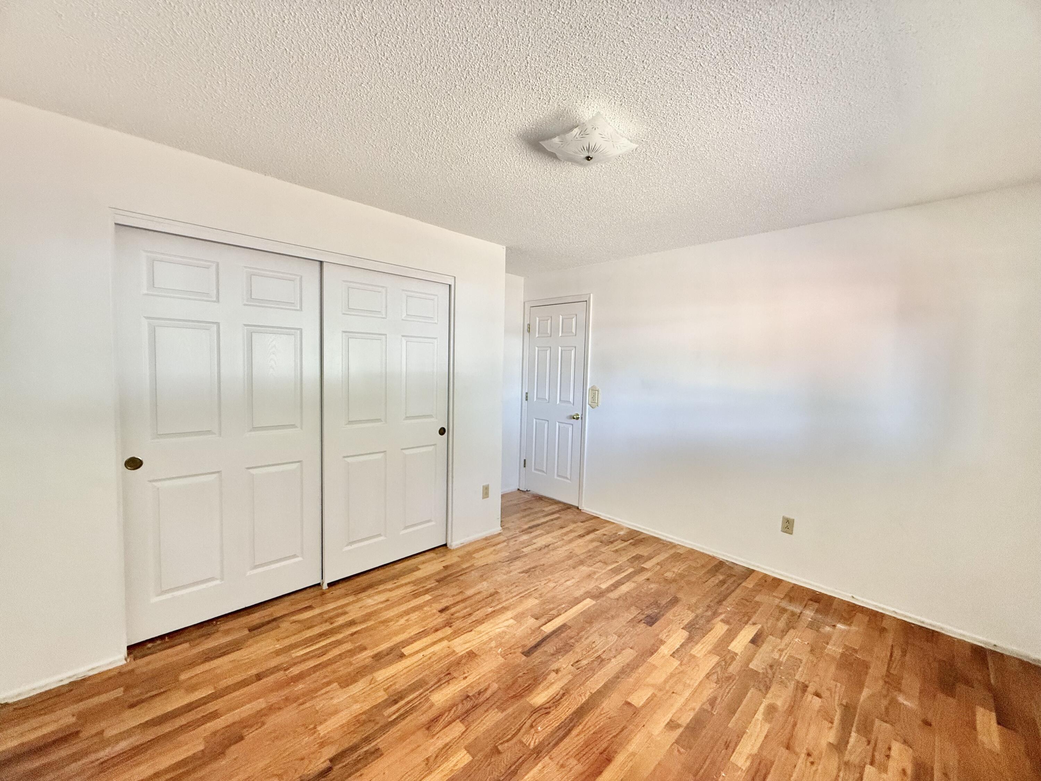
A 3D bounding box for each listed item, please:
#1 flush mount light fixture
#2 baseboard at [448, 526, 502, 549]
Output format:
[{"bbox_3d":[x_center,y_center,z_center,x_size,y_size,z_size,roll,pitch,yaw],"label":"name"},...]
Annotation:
[{"bbox_3d":[0.291,-1.022,1.770,0.305,0.115,0.305,-2,5,-44],"label":"flush mount light fixture"},{"bbox_3d":[-0.364,1.208,3.465,0.560,0.045,0.020,-2,5,-44],"label":"baseboard"}]

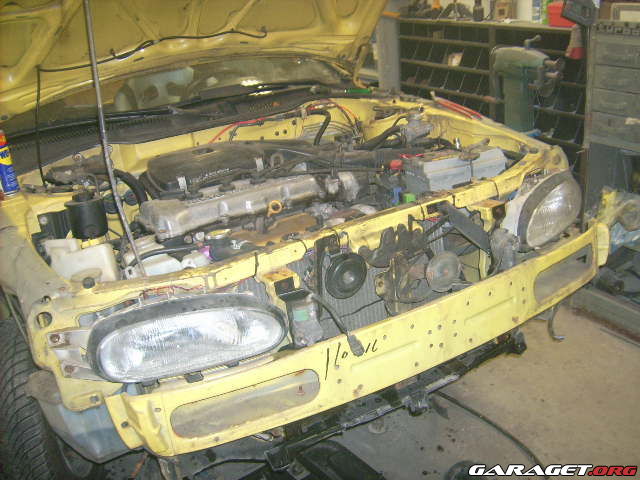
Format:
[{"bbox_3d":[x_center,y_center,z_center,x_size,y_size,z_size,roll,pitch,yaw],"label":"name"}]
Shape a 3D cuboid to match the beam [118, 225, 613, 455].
[{"bbox_3d":[0.216,0.196,1.454,1.310,0.148,0.160,-17,24,-23],"label":"beam"}]

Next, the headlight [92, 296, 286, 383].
[{"bbox_3d":[-0.267,0.183,1.312,0.370,0.135,0.170,-11,23,-8],"label":"headlight"}]

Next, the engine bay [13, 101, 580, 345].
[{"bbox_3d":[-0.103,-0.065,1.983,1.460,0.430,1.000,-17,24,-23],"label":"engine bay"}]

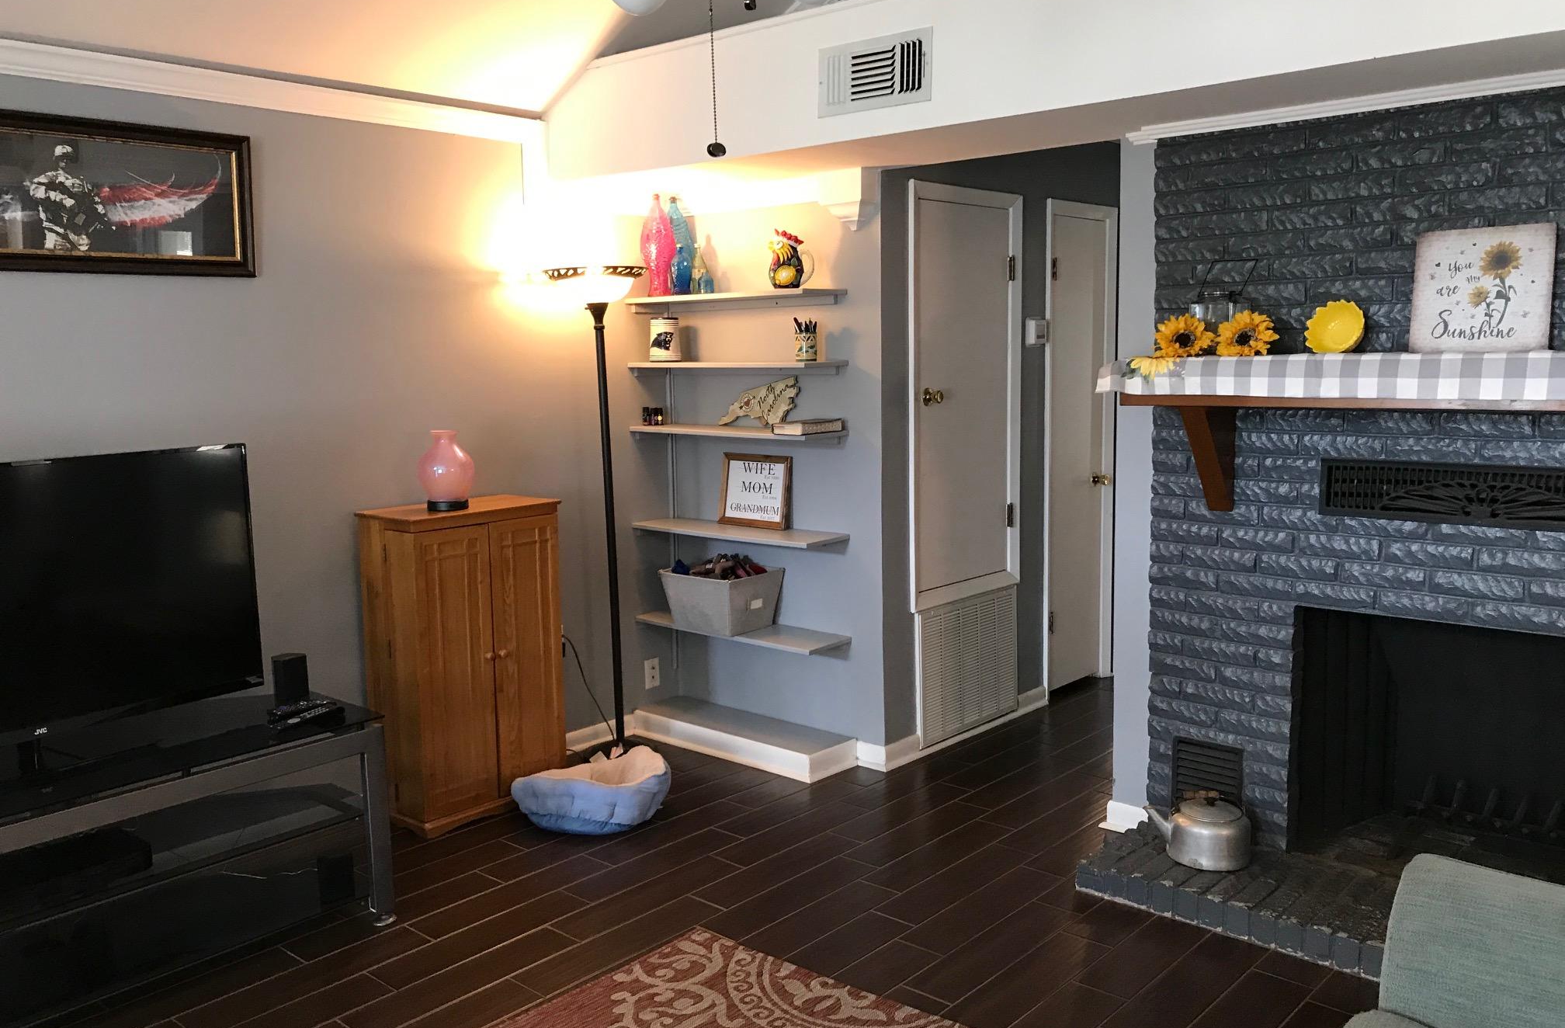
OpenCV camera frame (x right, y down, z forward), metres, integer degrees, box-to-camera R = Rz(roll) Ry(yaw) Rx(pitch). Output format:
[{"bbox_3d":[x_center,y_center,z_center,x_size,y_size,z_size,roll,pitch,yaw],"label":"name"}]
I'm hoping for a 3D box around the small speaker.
[{"bbox_3d":[-1.376,0.463,3.543,0.072,0.130,0.073,6,10,41],"label":"small speaker"}]

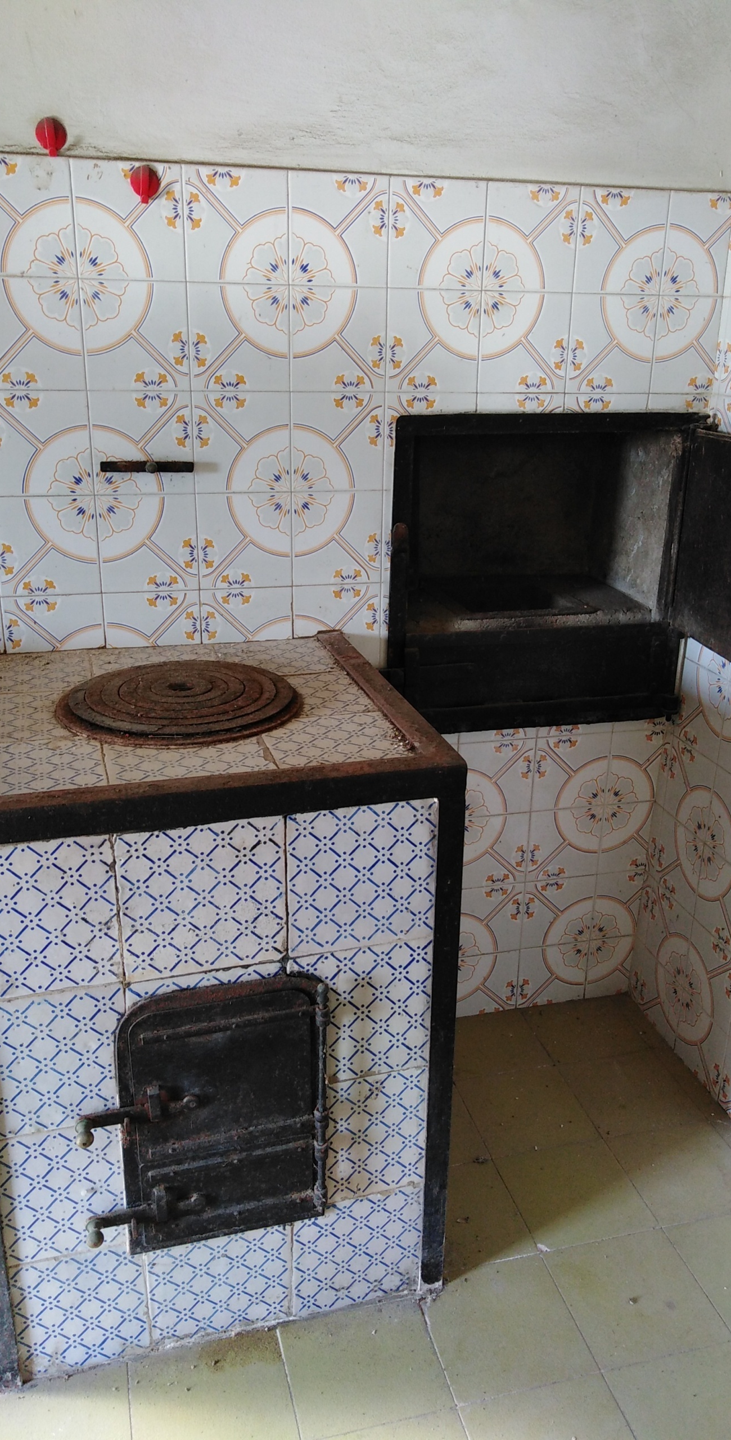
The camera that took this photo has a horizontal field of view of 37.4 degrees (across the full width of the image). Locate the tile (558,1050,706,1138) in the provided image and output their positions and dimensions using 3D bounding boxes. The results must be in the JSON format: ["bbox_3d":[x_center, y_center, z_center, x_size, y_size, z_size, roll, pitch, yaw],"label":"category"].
[{"bbox_3d":[0.476,0.674,1.950,0.200,0.012,0.200,-4,21,-14],"label":"tile"}]

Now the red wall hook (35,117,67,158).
[{"bbox_3d":[-0.420,-0.780,1.450,0.040,0.049,0.022,-4,21,-14],"label":"red wall hook"}]

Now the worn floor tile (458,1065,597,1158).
[{"bbox_3d":[0.283,0.688,1.902,0.200,0.012,0.200,-4,21,-14],"label":"worn floor tile"}]

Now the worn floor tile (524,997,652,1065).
[{"bbox_3d":[0.428,0.610,2.122,0.200,0.012,0.180,-4,21,-14],"label":"worn floor tile"}]

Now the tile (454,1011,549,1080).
[{"bbox_3d":[0.235,0.624,2.074,0.200,0.012,0.180,-4,21,-14],"label":"tile"}]

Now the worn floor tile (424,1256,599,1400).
[{"bbox_3d":[0.190,0.837,1.491,0.200,0.012,0.200,-4,21,-14],"label":"worn floor tile"}]

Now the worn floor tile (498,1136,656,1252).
[{"bbox_3d":[0.333,0.756,1.721,0.200,0.012,0.200,-4,21,-14],"label":"worn floor tile"}]

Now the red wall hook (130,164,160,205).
[{"bbox_3d":[-0.304,-0.741,1.497,0.041,0.050,0.022,-4,21,-14],"label":"red wall hook"}]

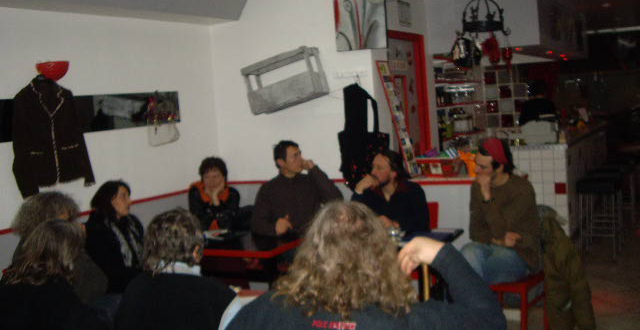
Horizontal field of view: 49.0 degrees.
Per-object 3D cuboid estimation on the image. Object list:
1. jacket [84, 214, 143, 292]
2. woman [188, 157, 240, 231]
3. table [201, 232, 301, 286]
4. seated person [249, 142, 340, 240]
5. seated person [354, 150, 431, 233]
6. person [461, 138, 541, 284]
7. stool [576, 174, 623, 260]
[{"bbox_3d":[-1.255,0.559,4.233,0.340,0.600,0.430,-1,6,29],"label":"jacket"},{"bbox_3d":[-0.714,0.552,5.199,0.460,1.250,0.700,-2,6,14],"label":"woman"},{"bbox_3d":[-0.573,0.848,4.686,1.100,0.750,0.720,-1,6,29],"label":"table"},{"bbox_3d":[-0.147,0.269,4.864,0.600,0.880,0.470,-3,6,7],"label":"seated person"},{"bbox_3d":[0.502,0.516,4.711,0.520,1.260,0.720,0,7,37],"label":"seated person"},{"bbox_3d":[1.137,0.478,4.450,0.500,1.300,0.750,1,7,41],"label":"person"},{"bbox_3d":[2.522,0.504,6.382,0.360,0.710,0.360,-1,6,29],"label":"stool"}]

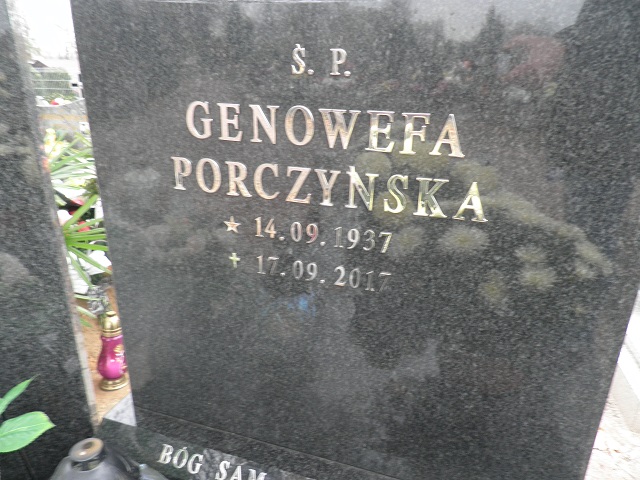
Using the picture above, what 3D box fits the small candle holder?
[{"bbox_3d":[-0.547,0.290,1.175,0.074,0.214,0.074,5,20,-2],"label":"small candle holder"}]

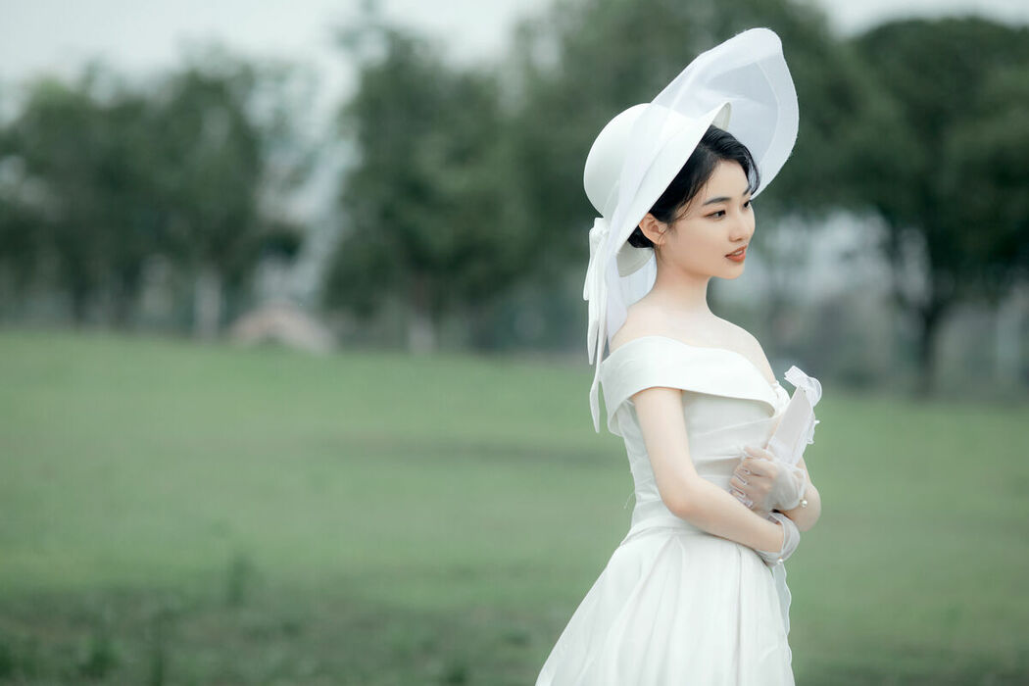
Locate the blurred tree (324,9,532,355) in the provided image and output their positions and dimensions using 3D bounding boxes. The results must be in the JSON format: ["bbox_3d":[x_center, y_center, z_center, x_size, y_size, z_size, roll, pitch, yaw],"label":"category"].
[{"bbox_3d":[-1.374,-2.552,60.000,3.300,5.400,3.200,0,1,0],"label":"blurred tree"}]

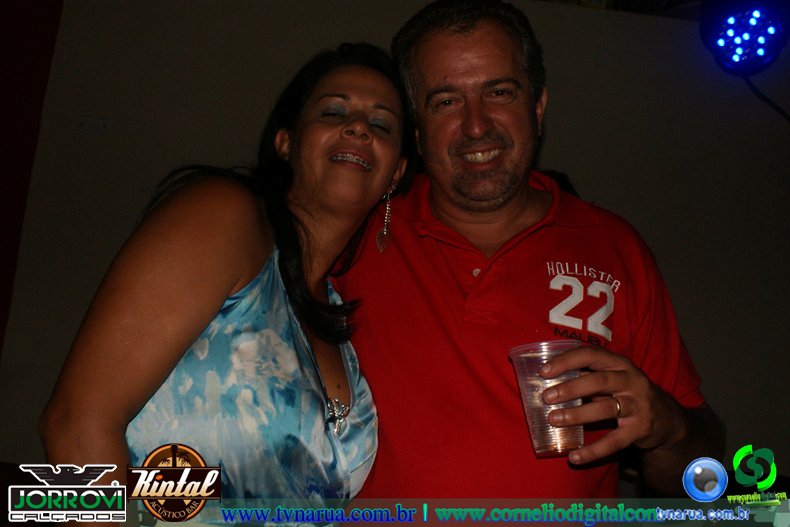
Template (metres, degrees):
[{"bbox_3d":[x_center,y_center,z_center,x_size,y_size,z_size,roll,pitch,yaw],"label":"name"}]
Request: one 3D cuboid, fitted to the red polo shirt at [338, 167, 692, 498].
[{"bbox_3d":[0.082,0.235,1.080,0.540,0.720,0.300,4,-7,6],"label":"red polo shirt"}]

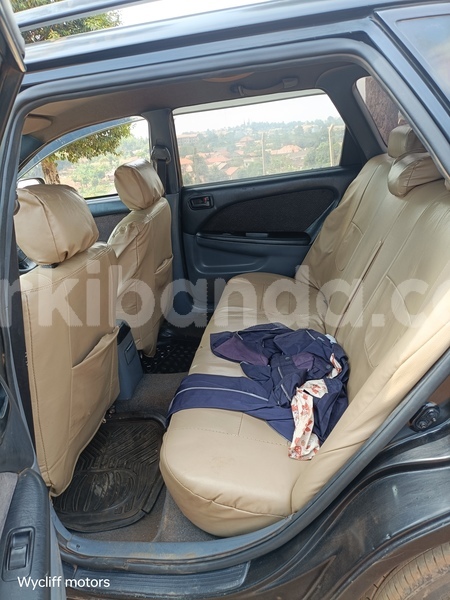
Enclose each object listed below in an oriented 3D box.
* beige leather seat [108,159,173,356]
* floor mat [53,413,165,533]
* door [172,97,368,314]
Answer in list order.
[{"bbox_3d":[-0.591,-0.119,1.887,0.700,0.900,0.500,-4,20,9],"label":"beige leather seat"},{"bbox_3d":[-0.388,0.500,1.366,0.460,0.040,0.500,-4,20,9],"label":"floor mat"},{"bbox_3d":[0.239,-0.418,2.075,0.930,1.010,0.170,-4,20,9],"label":"door"}]

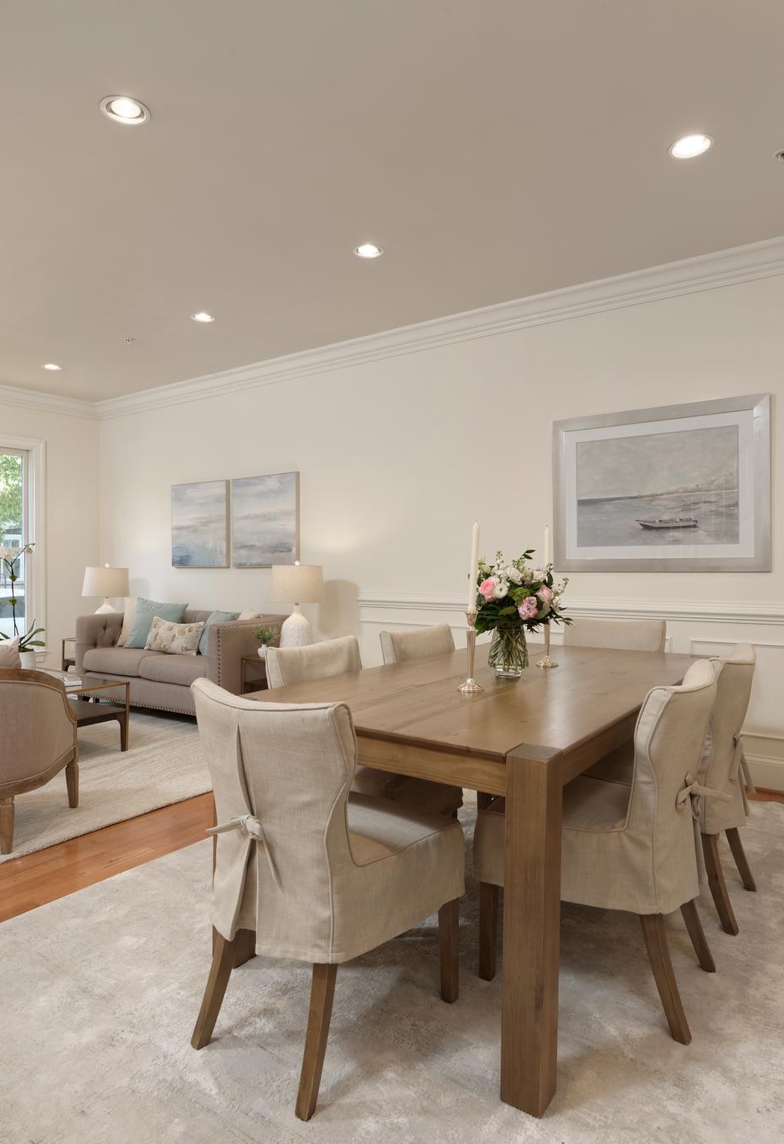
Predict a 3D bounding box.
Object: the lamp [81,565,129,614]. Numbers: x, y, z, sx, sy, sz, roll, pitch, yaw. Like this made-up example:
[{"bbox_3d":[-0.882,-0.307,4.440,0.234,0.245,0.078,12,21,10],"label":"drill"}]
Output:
[{"bbox_3d":[-2.518,0.259,5.889,0.380,0.650,0.380,0,2,35],"label":"lamp"}]

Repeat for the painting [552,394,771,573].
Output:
[{"bbox_3d":[1.439,-0.447,3.671,1.130,0.906,0.040,0,1,35],"label":"painting"}]

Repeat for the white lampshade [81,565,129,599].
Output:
[{"bbox_3d":[-2.519,0.084,5.885,0.380,0.275,0.380,0,2,35],"label":"white lampshade"}]

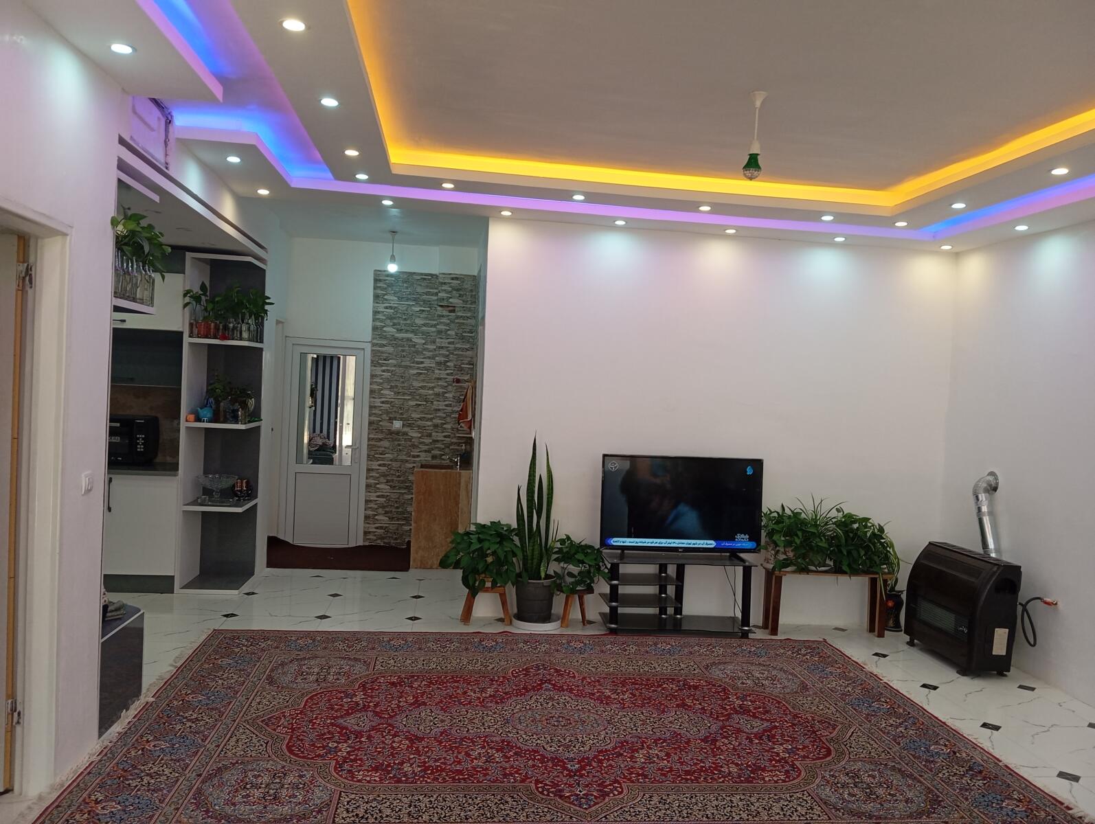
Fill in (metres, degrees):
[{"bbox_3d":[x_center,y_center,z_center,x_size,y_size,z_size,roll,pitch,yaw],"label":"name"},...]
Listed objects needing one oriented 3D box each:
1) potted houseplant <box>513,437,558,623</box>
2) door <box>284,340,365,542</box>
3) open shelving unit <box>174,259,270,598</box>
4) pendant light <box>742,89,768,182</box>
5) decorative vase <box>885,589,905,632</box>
[{"bbox_3d":[-0.082,0.784,6.018,0.280,1.290,0.280,3,2,-7],"label":"potted houseplant"},{"bbox_3d":[-2.113,0.281,8.415,0.800,1.960,0.090,3,2,-7],"label":"door"},{"bbox_3d":[-2.418,0.086,6.609,0.450,2.430,0.600,3,2,-7],"label":"open shelving unit"},{"bbox_3d":[0.910,-1.211,3.894,0.087,0.387,0.087,3,2,-7],"label":"pendant light"},{"bbox_3d":[2.506,1.429,6.430,0.135,0.300,0.135,3,2,-7],"label":"decorative vase"}]

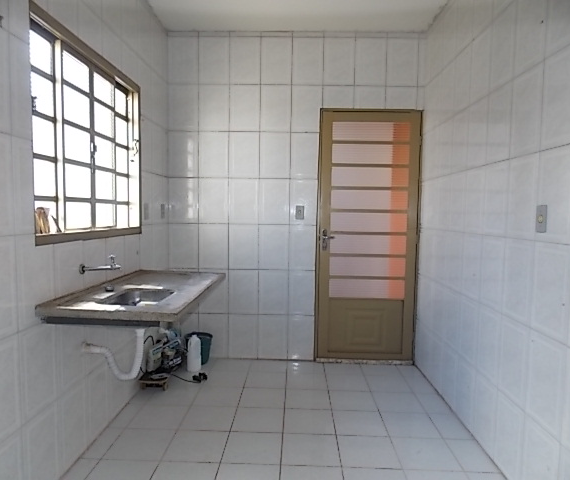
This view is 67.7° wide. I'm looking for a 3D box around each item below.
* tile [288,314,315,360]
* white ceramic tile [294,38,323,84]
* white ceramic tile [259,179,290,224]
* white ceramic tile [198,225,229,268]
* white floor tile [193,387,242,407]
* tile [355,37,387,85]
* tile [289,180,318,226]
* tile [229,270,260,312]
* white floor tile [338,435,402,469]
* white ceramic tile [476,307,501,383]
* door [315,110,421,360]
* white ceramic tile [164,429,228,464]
[{"bbox_3d":[0.133,0.840,3.647,0.224,0.391,0.010,1,4,2],"label":"tile"},{"bbox_3d":[0.193,-1.475,3.522,0.257,0.385,0.010,1,4,2],"label":"white ceramic tile"},{"bbox_3d":[-0.090,-0.322,3.578,0.255,0.382,0.010,1,4,2],"label":"white ceramic tile"},{"bbox_3d":[-0.608,0.057,3.643,0.257,0.385,0.010,1,4,2],"label":"white ceramic tile"},{"bbox_3d":[-0.454,1.079,2.918,0.302,0.014,0.304,1,4,2],"label":"white floor tile"},{"bbox_3d":[0.719,-1.494,3.571,0.264,0.394,0.010,1,4,2],"label":"tile"},{"bbox_3d":[0.155,-0.317,3.571,0.229,0.382,0.010,1,4,2],"label":"tile"},{"bbox_3d":[-0.356,0.448,3.661,0.257,0.385,0.010,1,4,2],"label":"tile"},{"bbox_3d":[0.445,1.147,2.301,0.305,0.010,0.305,1,4,2],"label":"white floor tile"},{"bbox_3d":[1.102,0.562,2.291,0.010,0.385,0.256,1,4,1],"label":"white ceramic tile"},{"bbox_3d":[0.716,-0.028,3.681,0.862,2.164,0.059,1,4,2],"label":"door"},{"bbox_3d":[-0.471,1.122,2.309,0.302,0.010,0.306,1,4,2],"label":"white ceramic tile"}]

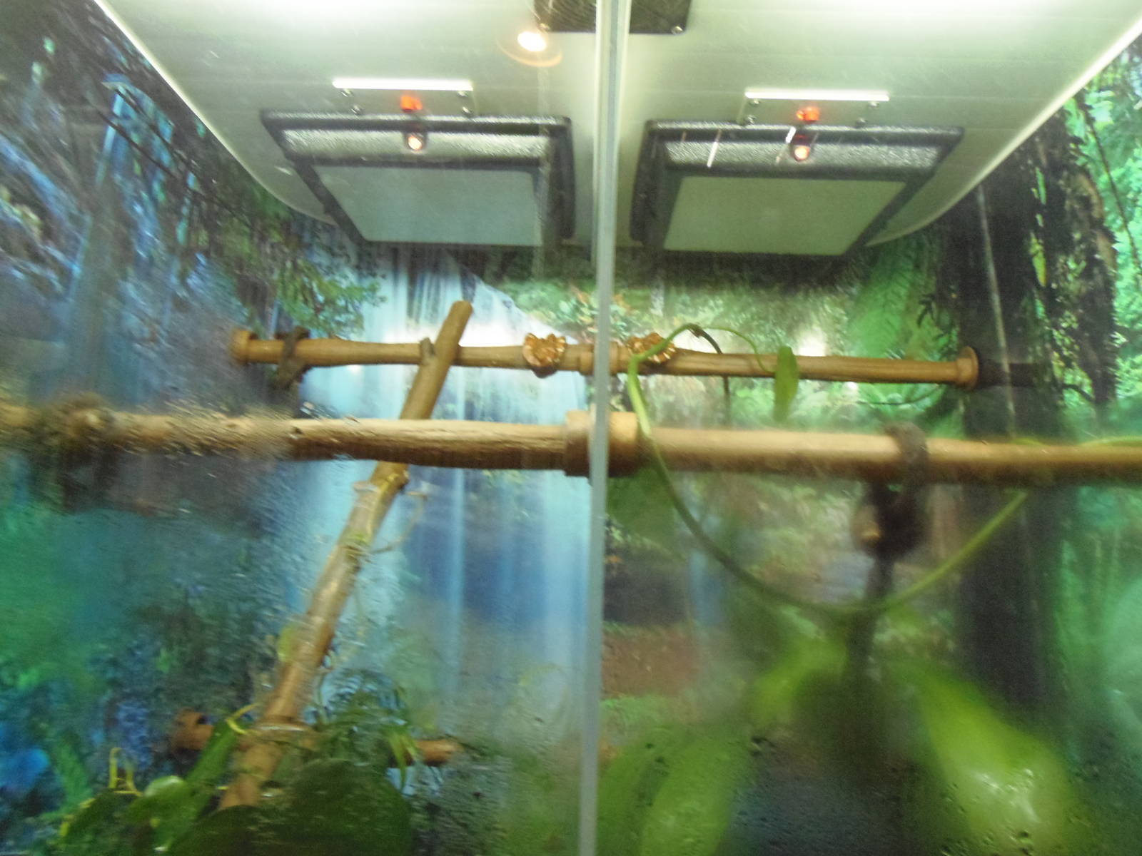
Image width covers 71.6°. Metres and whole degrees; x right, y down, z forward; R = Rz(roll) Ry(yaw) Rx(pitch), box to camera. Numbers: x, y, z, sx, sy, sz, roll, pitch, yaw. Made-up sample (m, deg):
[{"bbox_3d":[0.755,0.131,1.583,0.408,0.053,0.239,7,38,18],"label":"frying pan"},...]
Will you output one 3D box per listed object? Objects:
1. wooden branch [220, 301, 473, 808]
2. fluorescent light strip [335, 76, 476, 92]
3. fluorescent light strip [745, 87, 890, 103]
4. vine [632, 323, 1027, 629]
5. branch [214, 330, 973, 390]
[{"bbox_3d":[-0.241,0.123,0.887,0.034,0.604,0.034,21,-12,5],"label":"wooden branch"},{"bbox_3d":[-0.169,-0.345,0.796,0.141,0.012,0.014,2,-8,2],"label":"fluorescent light strip"},{"bbox_3d":[0.246,-0.332,0.791,0.144,0.012,0.014,2,-8,2],"label":"fluorescent light strip"},{"bbox_3d":[0.161,0.030,0.499,0.234,0.176,0.099,2,-8,2],"label":"vine"},{"bbox_3d":[0.034,-0.087,0.974,0.918,0.045,0.045,2,-8,2],"label":"branch"}]

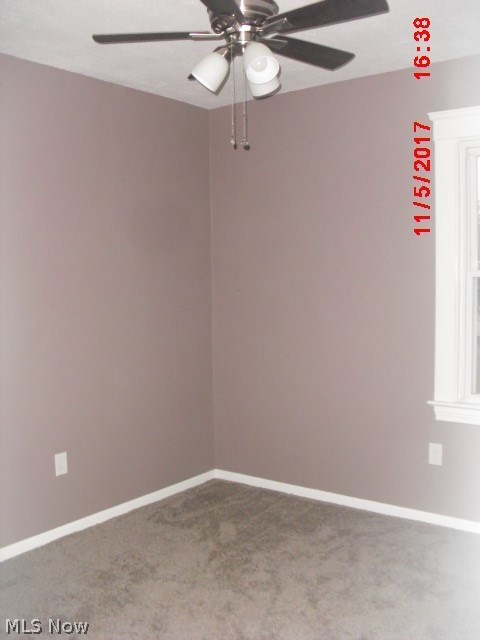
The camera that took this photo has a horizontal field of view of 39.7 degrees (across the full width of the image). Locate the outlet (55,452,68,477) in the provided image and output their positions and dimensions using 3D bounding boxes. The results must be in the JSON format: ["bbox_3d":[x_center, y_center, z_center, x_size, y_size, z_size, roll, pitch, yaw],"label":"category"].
[{"bbox_3d":[-0.925,0.745,3.440,0.010,0.115,0.071,2,5,37],"label":"outlet"}]

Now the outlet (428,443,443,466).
[{"bbox_3d":[1.030,0.708,3.510,0.071,0.115,0.010,2,5,37],"label":"outlet"}]

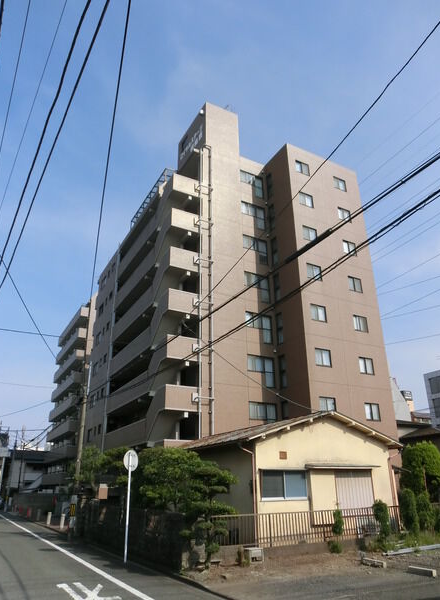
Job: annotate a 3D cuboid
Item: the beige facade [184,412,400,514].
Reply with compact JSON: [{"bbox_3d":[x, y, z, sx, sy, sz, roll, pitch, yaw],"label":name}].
[{"bbox_3d":[2.653,7.242,18.117,7.400,4.250,6.400,11,-25,-27],"label":"beige facade"}]

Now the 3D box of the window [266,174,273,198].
[{"bbox_3d":[3.776,-8.479,32.379,0.140,2.000,0.620,11,-25,-26],"label":"window"}]

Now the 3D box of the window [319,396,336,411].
[{"bbox_3d":[6.223,6.138,24.773,1.180,1.040,0.120,11,-25,-27],"label":"window"}]

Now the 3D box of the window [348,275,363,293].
[{"bbox_3d":[9.274,-1.018,29.585,1.200,1.050,0.120,11,-25,-27],"label":"window"}]

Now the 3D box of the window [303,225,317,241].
[{"bbox_3d":[6.063,-4.445,29.165,1.173,0.916,0.140,11,-25,-26],"label":"window"}]

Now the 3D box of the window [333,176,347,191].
[{"bbox_3d":[9.038,-8.689,32.686,1.196,1.003,0.140,11,-25,-26],"label":"window"}]

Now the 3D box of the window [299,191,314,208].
[{"bbox_3d":[6.030,-6.926,30.114,1.200,0.970,0.120,11,-25,-27],"label":"window"}]

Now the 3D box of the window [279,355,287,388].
[{"bbox_3d":[3.951,4.529,27.113,0.120,2.110,0.650,11,-25,-27],"label":"window"}]

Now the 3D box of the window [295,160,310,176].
[{"bbox_3d":[5.962,-9.481,31.221,1.145,0.957,0.140,11,-25,-26],"label":"window"}]

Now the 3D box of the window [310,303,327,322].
[{"bbox_3d":[6.170,0.839,26.954,1.230,1.040,0.120,11,-25,-27],"label":"window"}]

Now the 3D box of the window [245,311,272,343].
[{"bbox_3d":[2.514,1.820,27.802,1.933,1.859,0.140,11,-25,-26],"label":"window"}]

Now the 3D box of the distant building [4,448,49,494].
[{"bbox_3d":[-28.339,25.817,64.483,6.500,6.400,7.000,11,-25,-27],"label":"distant building"}]

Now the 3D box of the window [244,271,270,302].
[{"bbox_3d":[2.474,-0.799,28.878,1.933,1.900,0.140,11,-25,-26],"label":"window"}]

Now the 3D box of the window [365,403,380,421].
[{"bbox_3d":[9.297,6.817,26.327,1.200,1.020,0.120,11,-25,-27],"label":"window"}]

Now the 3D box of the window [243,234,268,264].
[{"bbox_3d":[2.465,-3.392,29.885,1.990,1.910,0.120,11,-25,-27],"label":"window"}]

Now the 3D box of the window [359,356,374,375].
[{"bbox_3d":[9.263,4.213,27.399,1.208,1.033,0.140,11,-25,-26],"label":"window"}]

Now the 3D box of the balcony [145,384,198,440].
[{"bbox_3d":[-2.521,6.258,24.130,1.970,2.560,2.150,11,-25,-27],"label":"balcony"}]

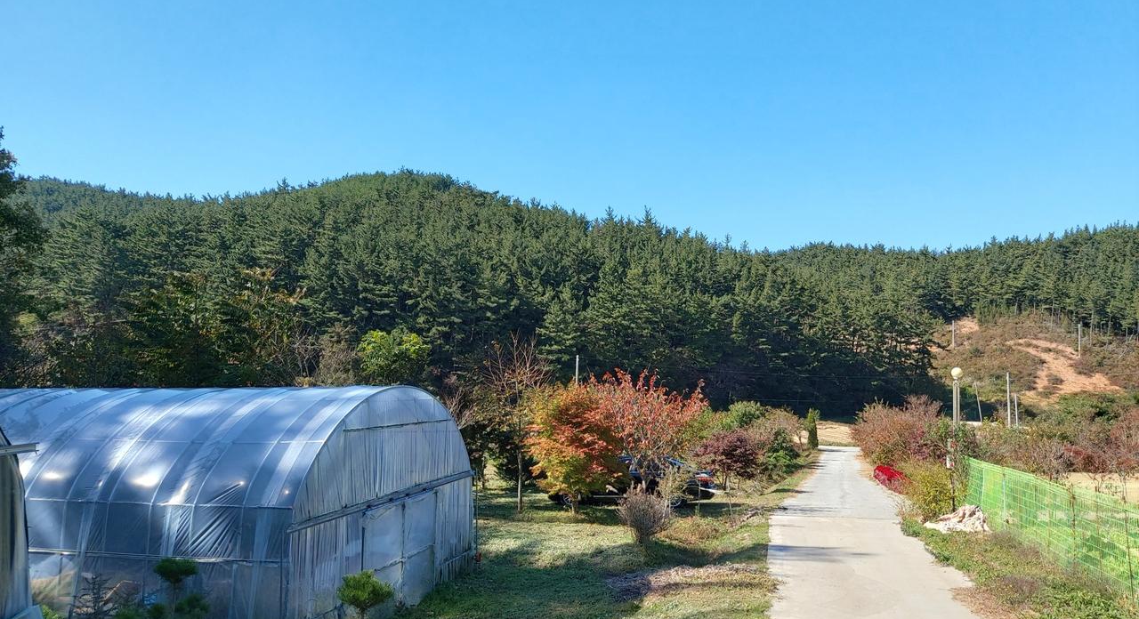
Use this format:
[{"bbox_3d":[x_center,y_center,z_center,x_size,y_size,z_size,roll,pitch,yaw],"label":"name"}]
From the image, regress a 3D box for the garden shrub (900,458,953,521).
[{"bbox_3d":[8.795,4.447,20.200,1.310,1.530,1.310,0,-5,0],"label":"garden shrub"}]

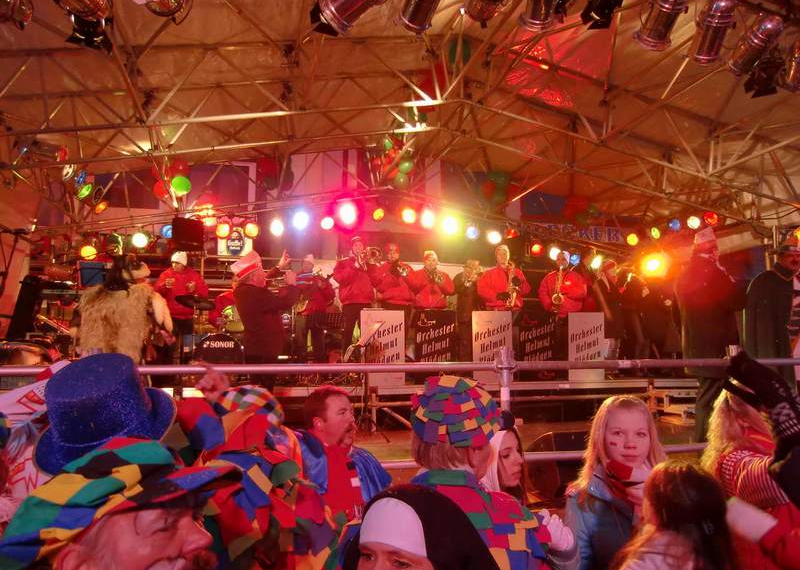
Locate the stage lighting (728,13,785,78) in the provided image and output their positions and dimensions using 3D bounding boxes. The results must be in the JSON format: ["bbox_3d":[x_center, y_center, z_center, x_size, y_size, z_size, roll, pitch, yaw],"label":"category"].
[{"bbox_3d":[3.012,-2.029,4.700,0.250,0.270,0.500,1,-33,-13],"label":"stage lighting"}]

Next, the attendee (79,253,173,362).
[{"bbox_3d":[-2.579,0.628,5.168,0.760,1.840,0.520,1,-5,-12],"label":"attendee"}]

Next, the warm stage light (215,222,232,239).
[{"bbox_3d":[-2.469,-0.773,7.849,0.250,0.270,0.300,0,7,-2],"label":"warm stage light"}]

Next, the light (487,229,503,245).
[{"bbox_3d":[1.482,-0.745,8.700,0.240,0.250,0.300,-2,5,10],"label":"light"}]

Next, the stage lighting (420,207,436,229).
[{"bbox_3d":[0.447,-1.019,8.498,0.250,0.270,0.300,-1,7,9],"label":"stage lighting"}]

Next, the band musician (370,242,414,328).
[{"bbox_3d":[-0.103,0.321,7.089,0.580,1.760,0.500,0,-7,-7],"label":"band musician"}]

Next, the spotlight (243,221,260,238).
[{"bbox_3d":[-2.302,-0.861,8.600,0.250,0.250,0.320,0,11,-9],"label":"spotlight"}]

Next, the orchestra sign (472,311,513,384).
[{"bbox_3d":[1.167,0.795,7.000,0.540,0.910,0.050,-1,-5,15],"label":"orchestra sign"}]

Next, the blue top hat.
[{"bbox_3d":[-0.605,0.264,1.140,0.270,0.130,0.290,-7,19,-6],"label":"blue top hat"}]

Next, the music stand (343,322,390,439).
[{"bbox_3d":[-0.313,0.931,5.350,0.450,1.150,0.480,2,-8,-21],"label":"music stand"}]

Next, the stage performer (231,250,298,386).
[{"bbox_3d":[-1.381,0.569,5.483,0.680,1.850,0.520,2,-8,-21],"label":"stage performer"}]

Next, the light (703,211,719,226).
[{"bbox_3d":[4.534,-0.971,8.100,0.230,0.230,0.320,-1,11,25],"label":"light"}]

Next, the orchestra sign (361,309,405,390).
[{"bbox_3d":[-0.200,0.769,6.720,0.540,0.910,0.050,-1,-5,15],"label":"orchestra sign"}]

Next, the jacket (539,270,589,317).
[{"bbox_3d":[2.225,0.122,7.550,0.680,0.660,0.400,-1,-3,12],"label":"jacket"}]

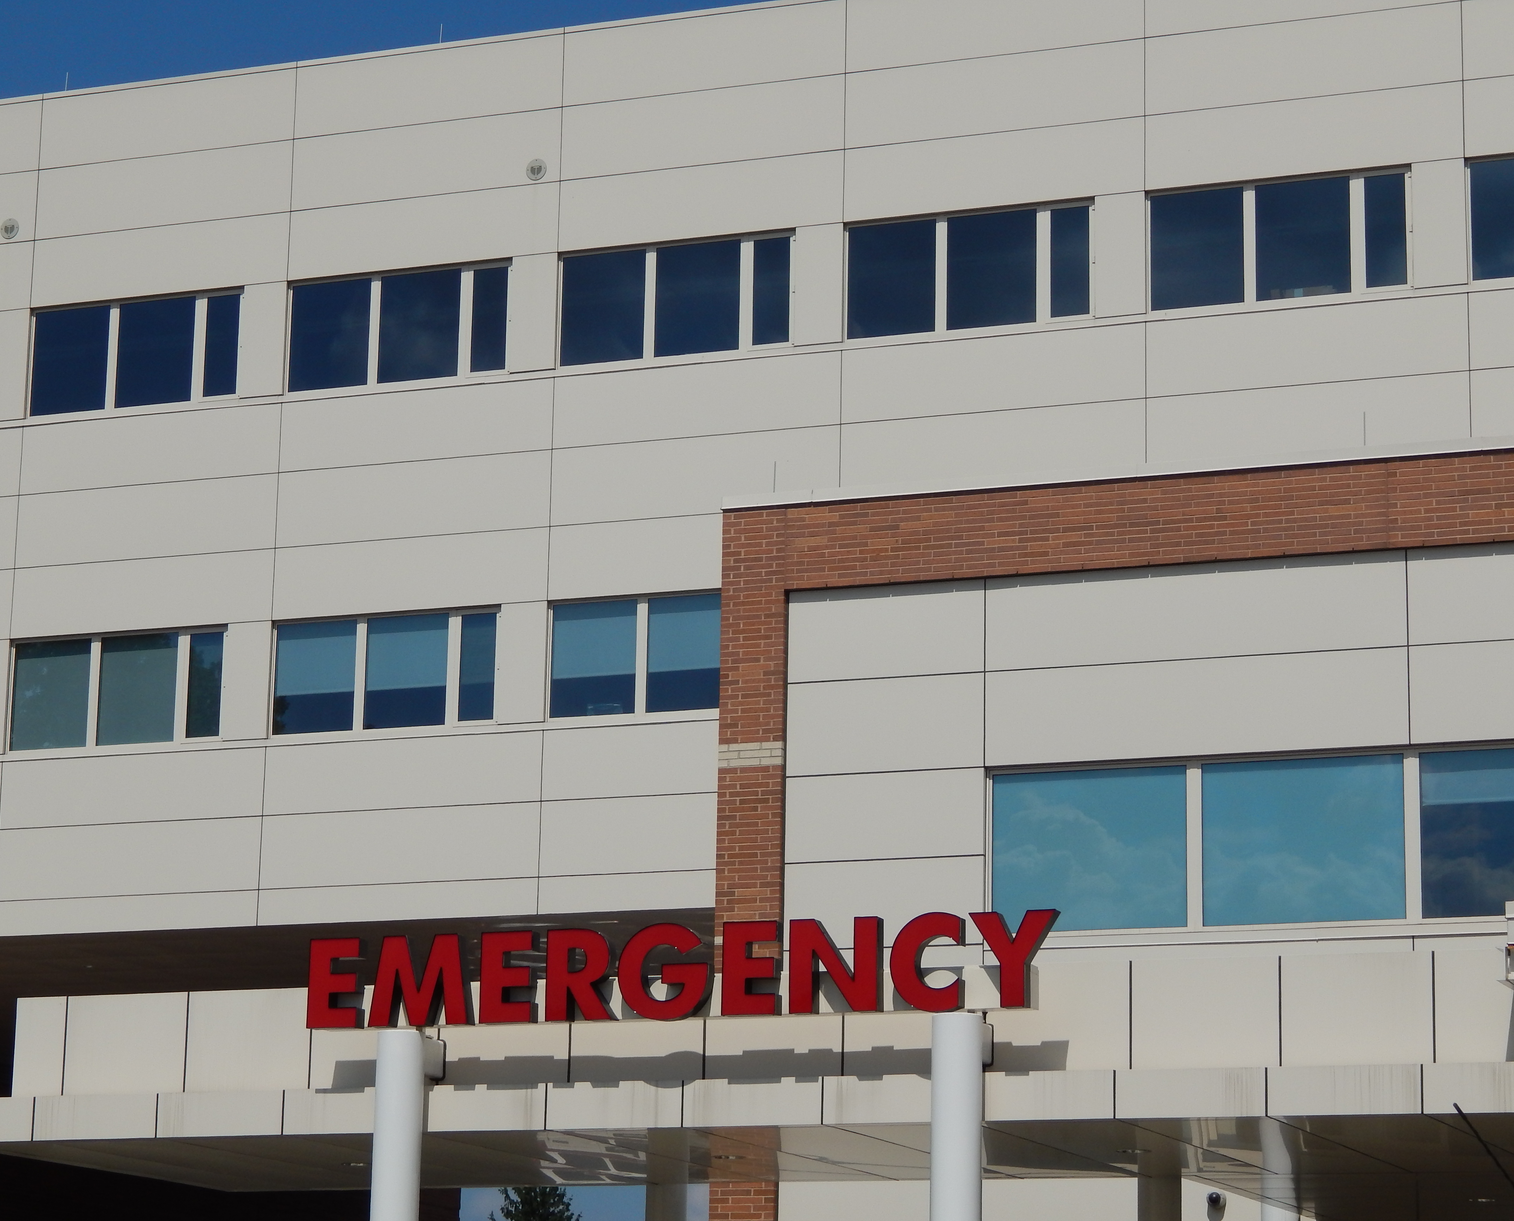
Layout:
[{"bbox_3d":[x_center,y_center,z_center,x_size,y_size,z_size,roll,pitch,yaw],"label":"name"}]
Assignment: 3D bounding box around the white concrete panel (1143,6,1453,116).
[{"bbox_3d":[6.431,-6.476,47.635,3.800,0.974,0.100,-4,-14,21],"label":"white concrete panel"}]

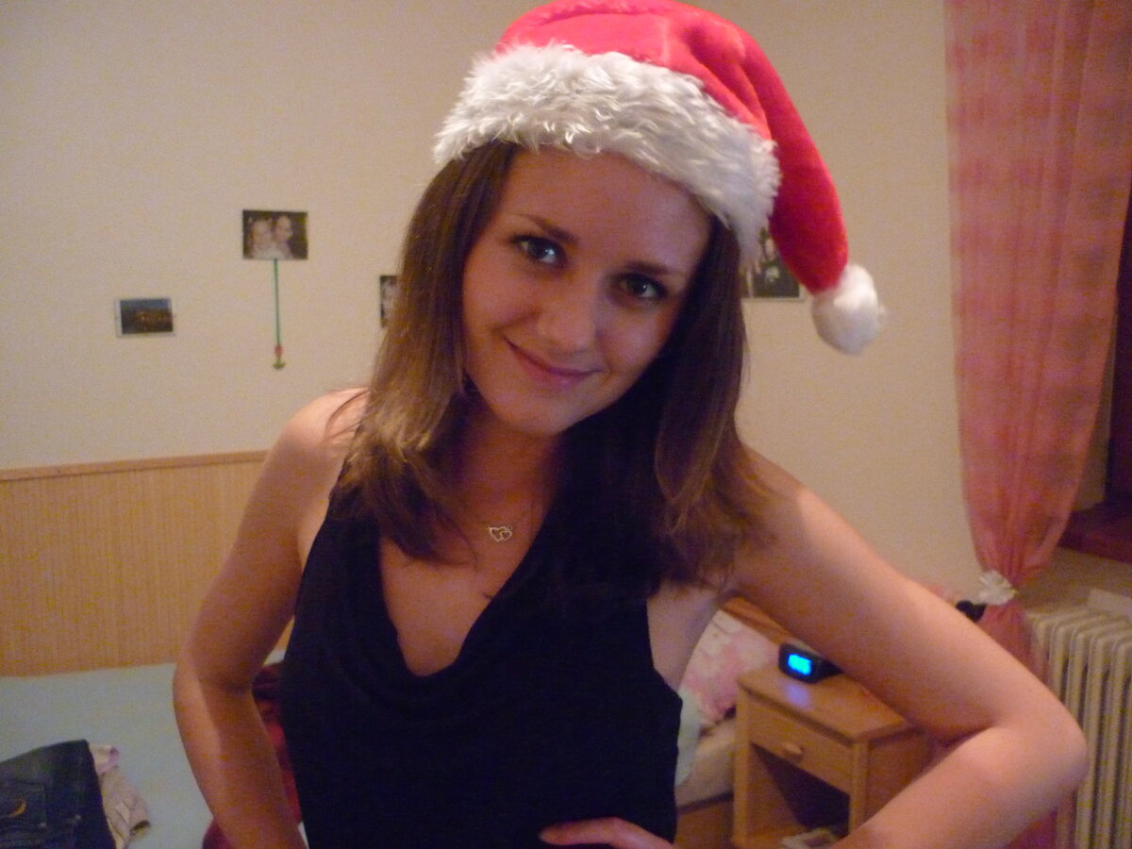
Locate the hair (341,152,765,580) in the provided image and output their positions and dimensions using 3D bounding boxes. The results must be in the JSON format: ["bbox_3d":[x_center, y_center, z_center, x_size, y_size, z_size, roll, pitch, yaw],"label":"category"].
[{"bbox_3d":[0.014,-0.060,0.755,0.285,0.335,0.250,14,9,1],"label":"hair"}]

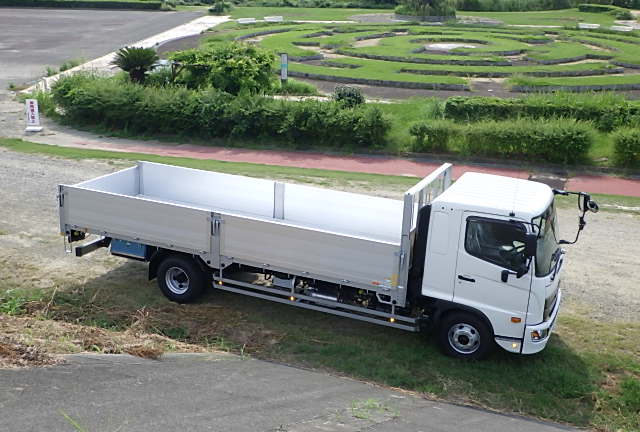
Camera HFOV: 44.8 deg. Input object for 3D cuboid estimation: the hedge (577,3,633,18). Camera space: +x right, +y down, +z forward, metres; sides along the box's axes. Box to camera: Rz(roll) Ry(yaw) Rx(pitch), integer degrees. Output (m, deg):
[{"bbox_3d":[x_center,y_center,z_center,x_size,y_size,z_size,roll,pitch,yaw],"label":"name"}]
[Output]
[{"bbox_3d":[36.639,-26.401,100.000,7.500,1.050,3.000,10,19,26],"label":"hedge"}]

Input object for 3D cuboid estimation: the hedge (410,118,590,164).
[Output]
[{"bbox_3d":[5.611,-2.458,24.390,5.369,1.100,1.300,4,18,10],"label":"hedge"}]

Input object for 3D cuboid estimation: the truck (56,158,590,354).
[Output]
[{"bbox_3d":[-0.201,0.282,13.098,8.550,2.490,2.380,9,18,22],"label":"truck"}]

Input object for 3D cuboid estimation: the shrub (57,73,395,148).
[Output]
[{"bbox_3d":[-3.456,-3.677,27.307,12.004,1.400,2.100,5,18,12],"label":"shrub"}]

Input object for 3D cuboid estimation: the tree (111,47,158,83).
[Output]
[{"bbox_3d":[-8.661,-6.876,36.283,2.100,2.000,2.100,5,18,12],"label":"tree"}]

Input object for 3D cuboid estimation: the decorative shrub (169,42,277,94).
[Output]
[{"bbox_3d":[-4.509,-6.703,35.782,4.500,2.100,3.200,5,18,12],"label":"decorative shrub"}]

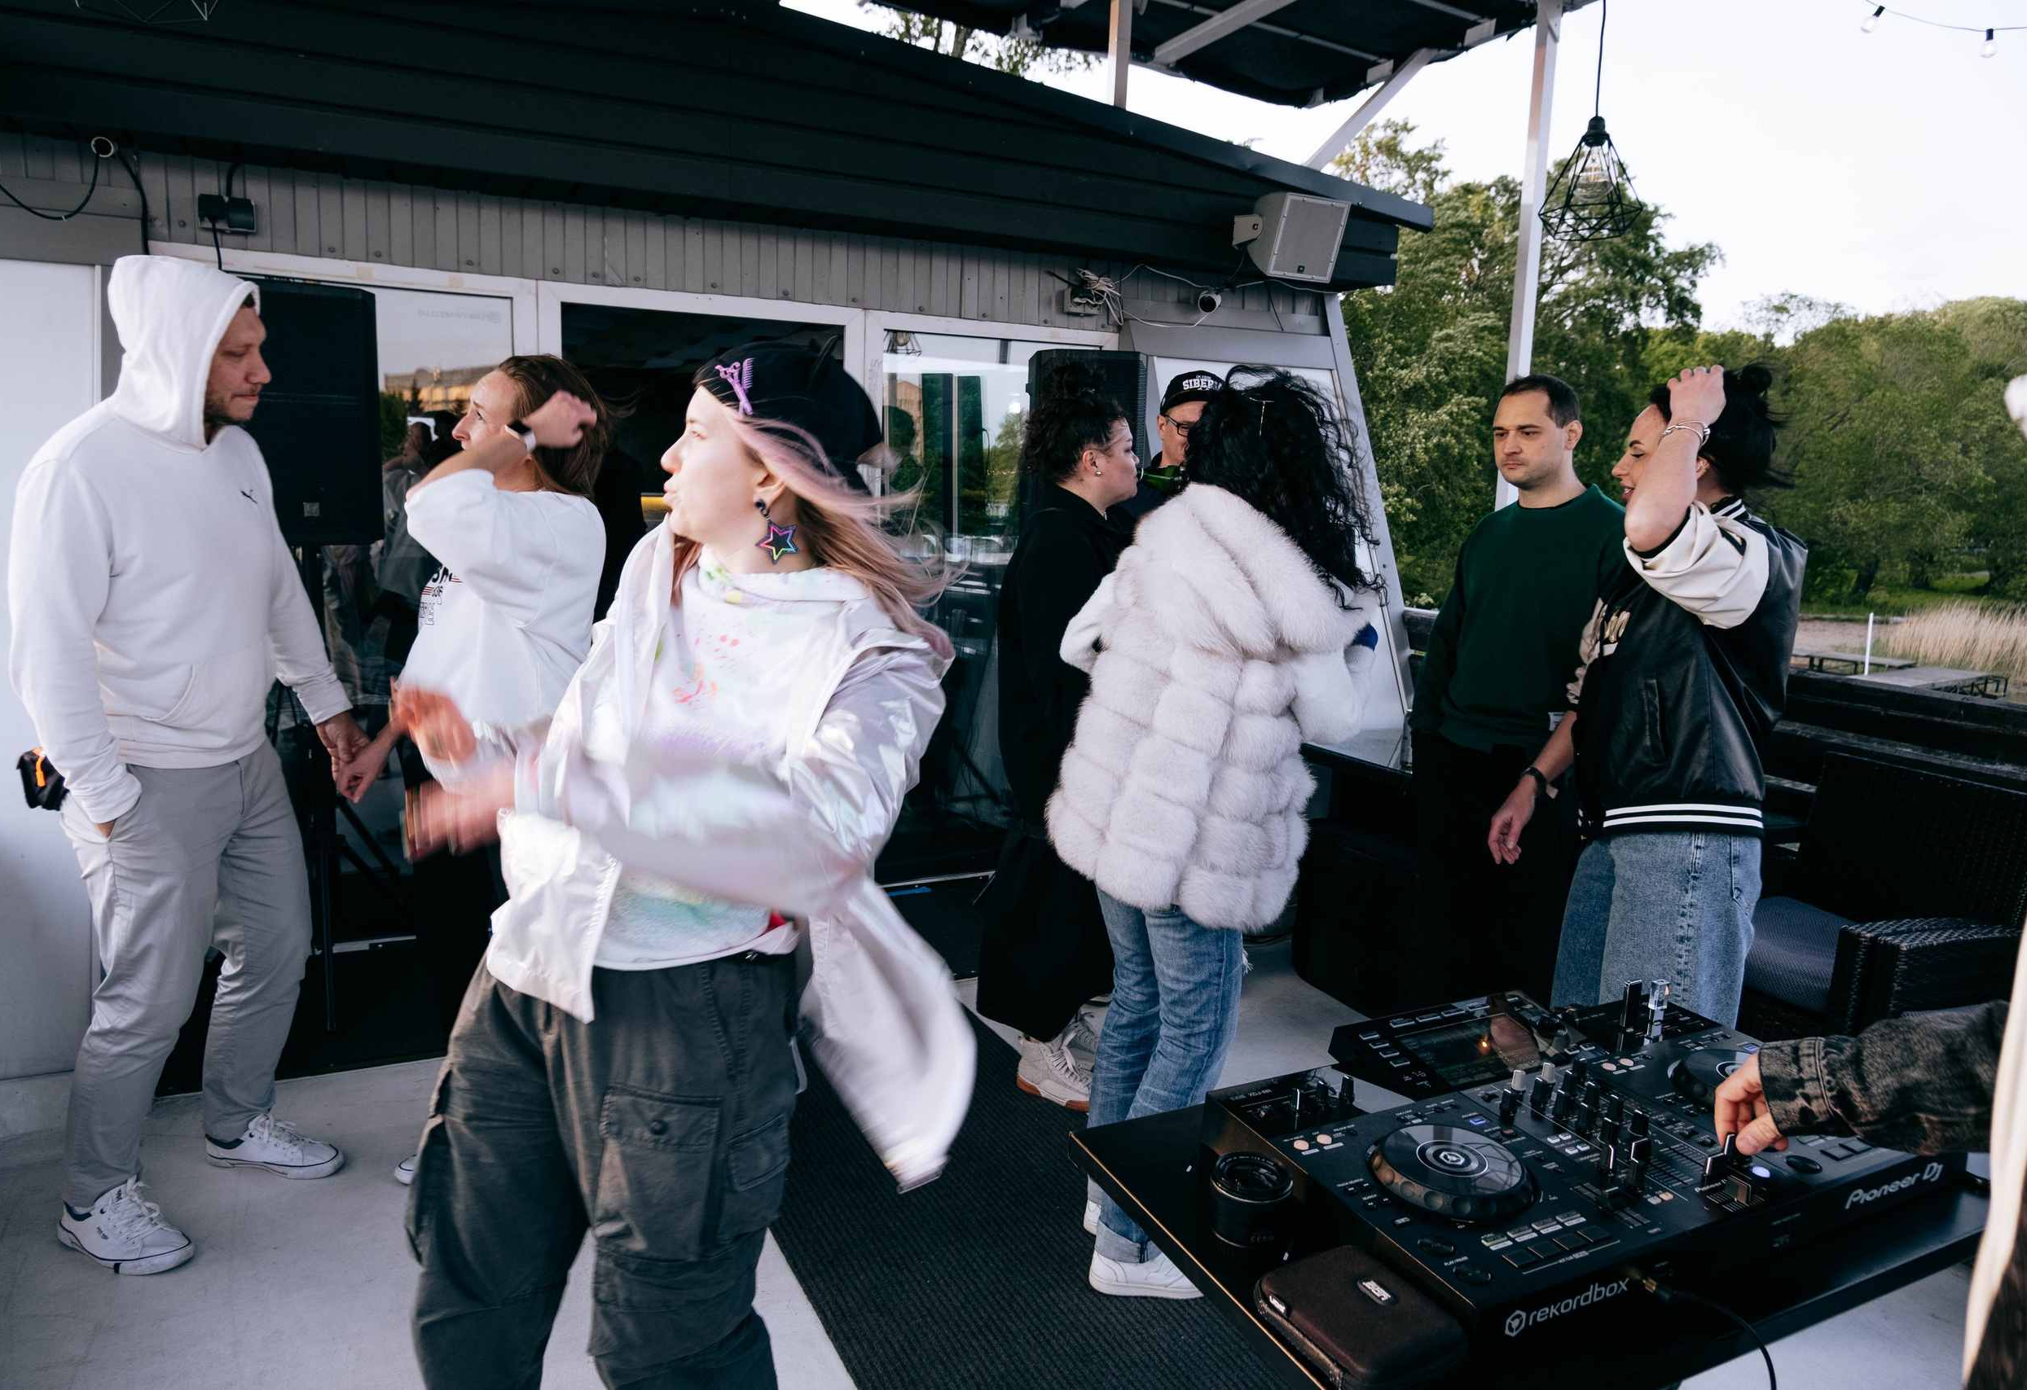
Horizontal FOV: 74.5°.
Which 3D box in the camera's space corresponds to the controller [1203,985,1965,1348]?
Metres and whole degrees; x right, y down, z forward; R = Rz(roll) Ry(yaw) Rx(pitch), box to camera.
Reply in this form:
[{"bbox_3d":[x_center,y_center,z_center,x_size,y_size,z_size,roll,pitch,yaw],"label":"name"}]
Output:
[{"bbox_3d":[0.612,0.459,1.439,0.715,0.108,0.410,-2,9,-27],"label":"controller"}]

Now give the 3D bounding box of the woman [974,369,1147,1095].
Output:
[{"bbox_3d":[0.162,0.103,3.184,0.460,1.759,0.520,4,9,16],"label":"woman"}]

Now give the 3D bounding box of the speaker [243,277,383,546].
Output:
[{"bbox_3d":[-1.873,-0.742,3.562,0.370,0.670,0.370,-3,10,-27],"label":"speaker"}]

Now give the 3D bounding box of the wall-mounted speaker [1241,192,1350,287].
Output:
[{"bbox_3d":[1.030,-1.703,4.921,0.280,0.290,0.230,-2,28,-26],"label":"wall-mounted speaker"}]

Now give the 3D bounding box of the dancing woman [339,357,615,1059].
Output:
[{"bbox_3d":[-1.115,0.156,2.767,0.580,1.688,0.520,-2,9,-24],"label":"dancing woman"}]

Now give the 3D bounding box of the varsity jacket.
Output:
[{"bbox_3d":[1.103,-0.045,2.220,0.370,0.580,0.500,3,8,9],"label":"varsity jacket"}]

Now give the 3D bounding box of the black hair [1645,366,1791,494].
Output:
[{"bbox_3d":[1.217,-0.464,2.311,0.235,0.235,0.200,5,9,22],"label":"black hair"}]

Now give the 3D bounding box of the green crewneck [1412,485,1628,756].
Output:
[{"bbox_3d":[1.228,-0.182,3.203,0.510,0.640,0.300,7,10,34],"label":"green crewneck"}]

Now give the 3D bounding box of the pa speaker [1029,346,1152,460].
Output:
[{"bbox_3d":[0.231,-0.791,4.372,0.370,0.610,0.360,2,8,1],"label":"pa speaker"}]

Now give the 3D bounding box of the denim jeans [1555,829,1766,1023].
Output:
[{"bbox_3d":[1.096,0.648,2.281,0.340,0.950,0.420,3,8,9],"label":"denim jeans"}]

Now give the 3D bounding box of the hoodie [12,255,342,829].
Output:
[{"bbox_3d":[-1.510,-0.282,2.461,0.400,1.010,0.580,5,9,22],"label":"hoodie"}]

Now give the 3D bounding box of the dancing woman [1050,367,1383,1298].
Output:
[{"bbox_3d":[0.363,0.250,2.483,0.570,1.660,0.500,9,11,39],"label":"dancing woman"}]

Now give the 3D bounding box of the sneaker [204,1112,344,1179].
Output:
[{"bbox_3d":[-1.555,0.935,2.803,0.295,0.110,0.108,3,9,8],"label":"sneaker"}]

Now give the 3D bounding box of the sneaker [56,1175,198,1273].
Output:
[{"bbox_3d":[-1.655,0.978,2.474,0.295,0.115,0.110,5,9,24],"label":"sneaker"}]

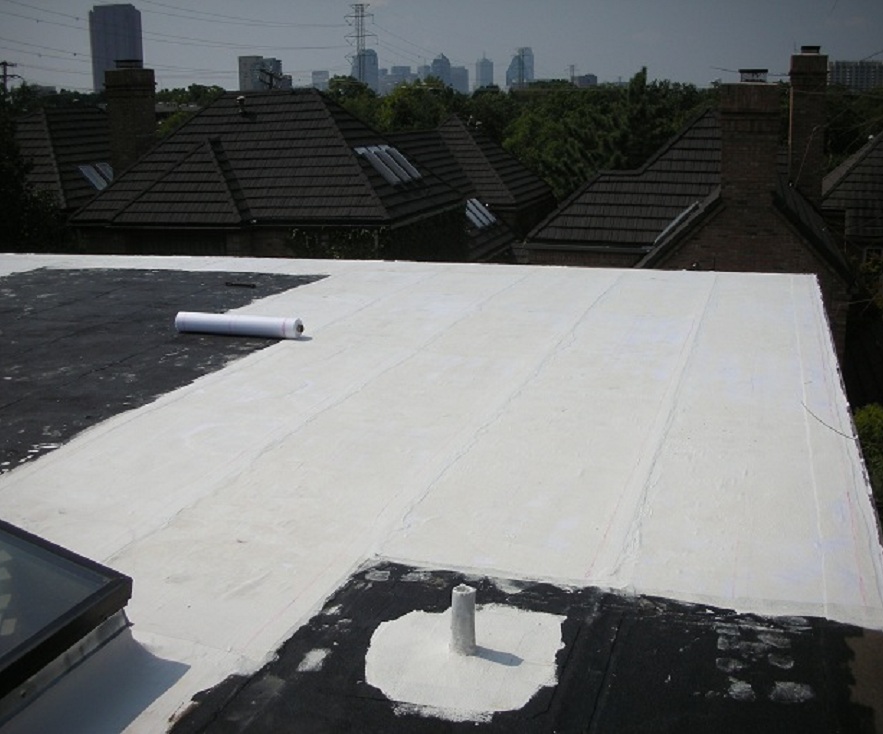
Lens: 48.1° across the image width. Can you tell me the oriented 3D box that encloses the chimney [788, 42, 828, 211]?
[{"bbox_3d":[10.493,-6.875,28.367,1.060,4.450,0.850,4,16,18],"label":"chimney"}]

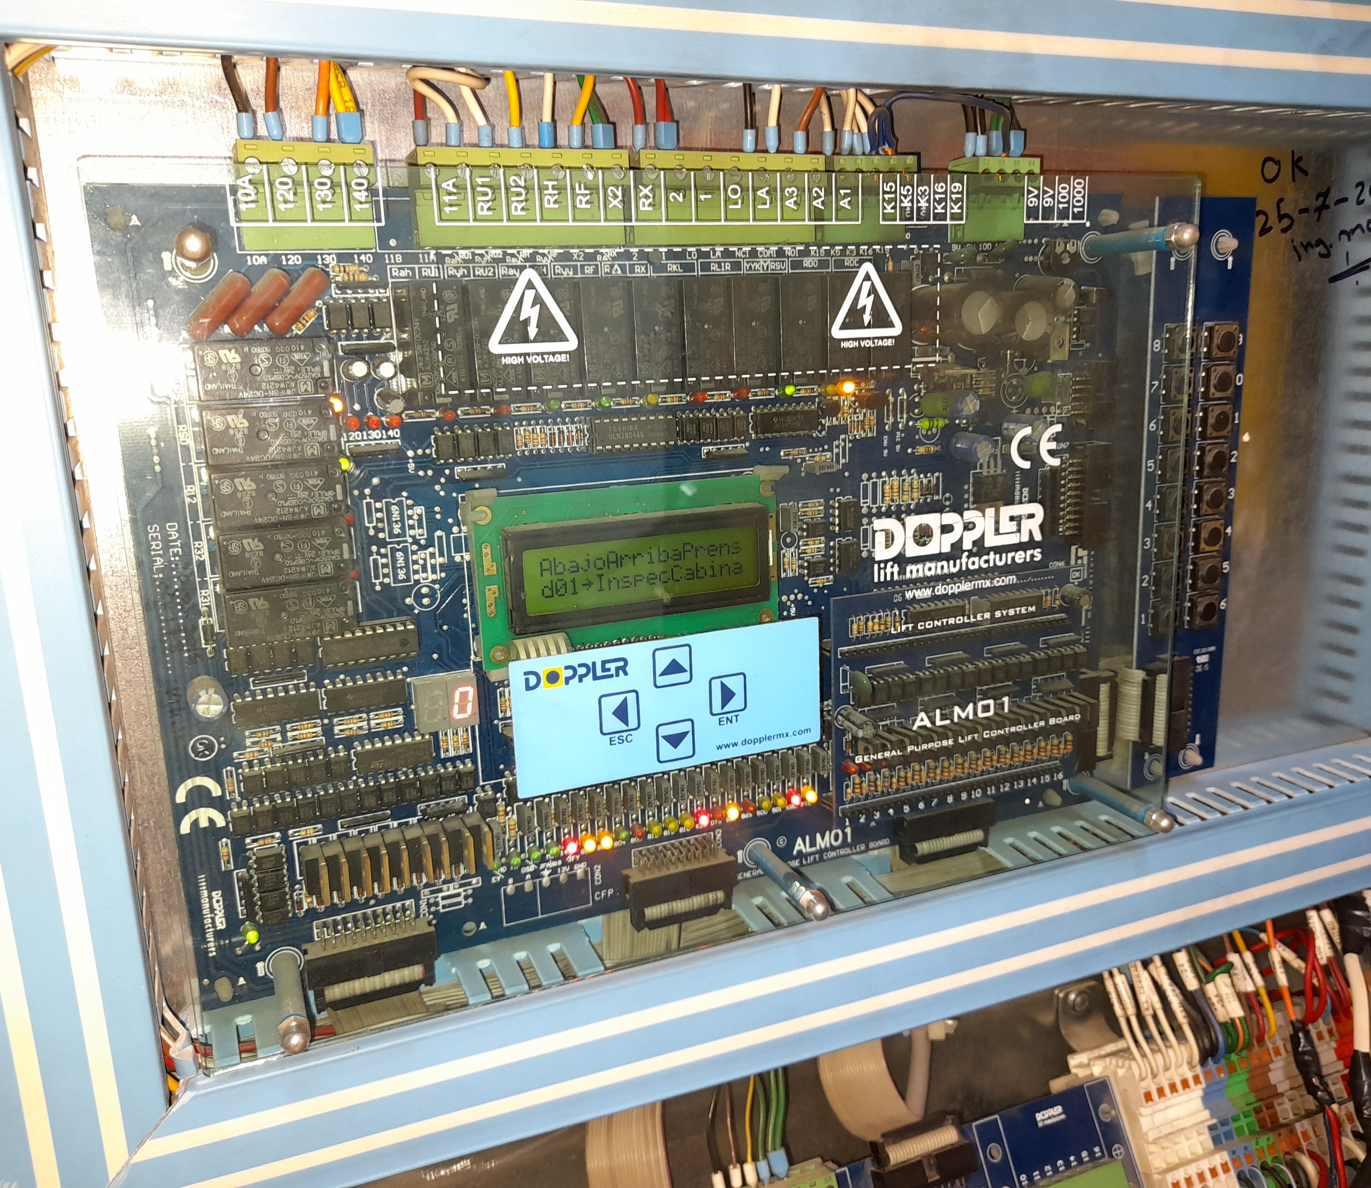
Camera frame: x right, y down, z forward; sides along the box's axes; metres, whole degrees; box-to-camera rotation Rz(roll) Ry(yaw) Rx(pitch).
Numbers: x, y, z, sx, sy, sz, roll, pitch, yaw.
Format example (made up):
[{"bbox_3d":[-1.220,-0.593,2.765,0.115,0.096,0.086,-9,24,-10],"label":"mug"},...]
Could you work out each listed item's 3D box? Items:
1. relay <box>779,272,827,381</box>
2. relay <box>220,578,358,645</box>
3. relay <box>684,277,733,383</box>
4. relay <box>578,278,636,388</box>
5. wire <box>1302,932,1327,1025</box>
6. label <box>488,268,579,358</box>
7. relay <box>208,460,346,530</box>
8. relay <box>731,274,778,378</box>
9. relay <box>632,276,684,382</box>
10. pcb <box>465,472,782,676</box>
[{"bbox_3d":[0.027,-0.071,0.310,0.013,0.029,0.020,-7,12,-22],"label":"relay"},{"bbox_3d":[-0.093,0.003,0.272,0.029,0.013,0.020,-7,12,-22],"label":"relay"},{"bbox_3d":[0.002,-0.068,0.300,0.013,0.029,0.020,-7,12,-22],"label":"relay"},{"bbox_3d":[-0.023,-0.064,0.290,0.013,0.029,0.020,-7,12,-22],"label":"relay"},{"bbox_3d":[0.219,0.134,0.398,0.007,0.032,0.006,-7,13,-21],"label":"wire"},{"bbox_3d":[-0.035,-0.064,0.263,0.021,0.021,0.001,-7,12,-22],"label":"label"},{"bbox_3d":[-0.095,-0.024,0.267,0.029,0.013,0.020,-7,12,-22],"label":"relay"},{"bbox_3d":[0.014,-0.070,0.309,0.013,0.029,0.020,-7,13,-21],"label":"relay"},{"bbox_3d":[-0.010,-0.066,0.295,0.013,0.029,0.020,-7,12,-22],"label":"relay"},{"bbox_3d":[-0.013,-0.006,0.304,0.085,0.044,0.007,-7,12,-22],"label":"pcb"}]

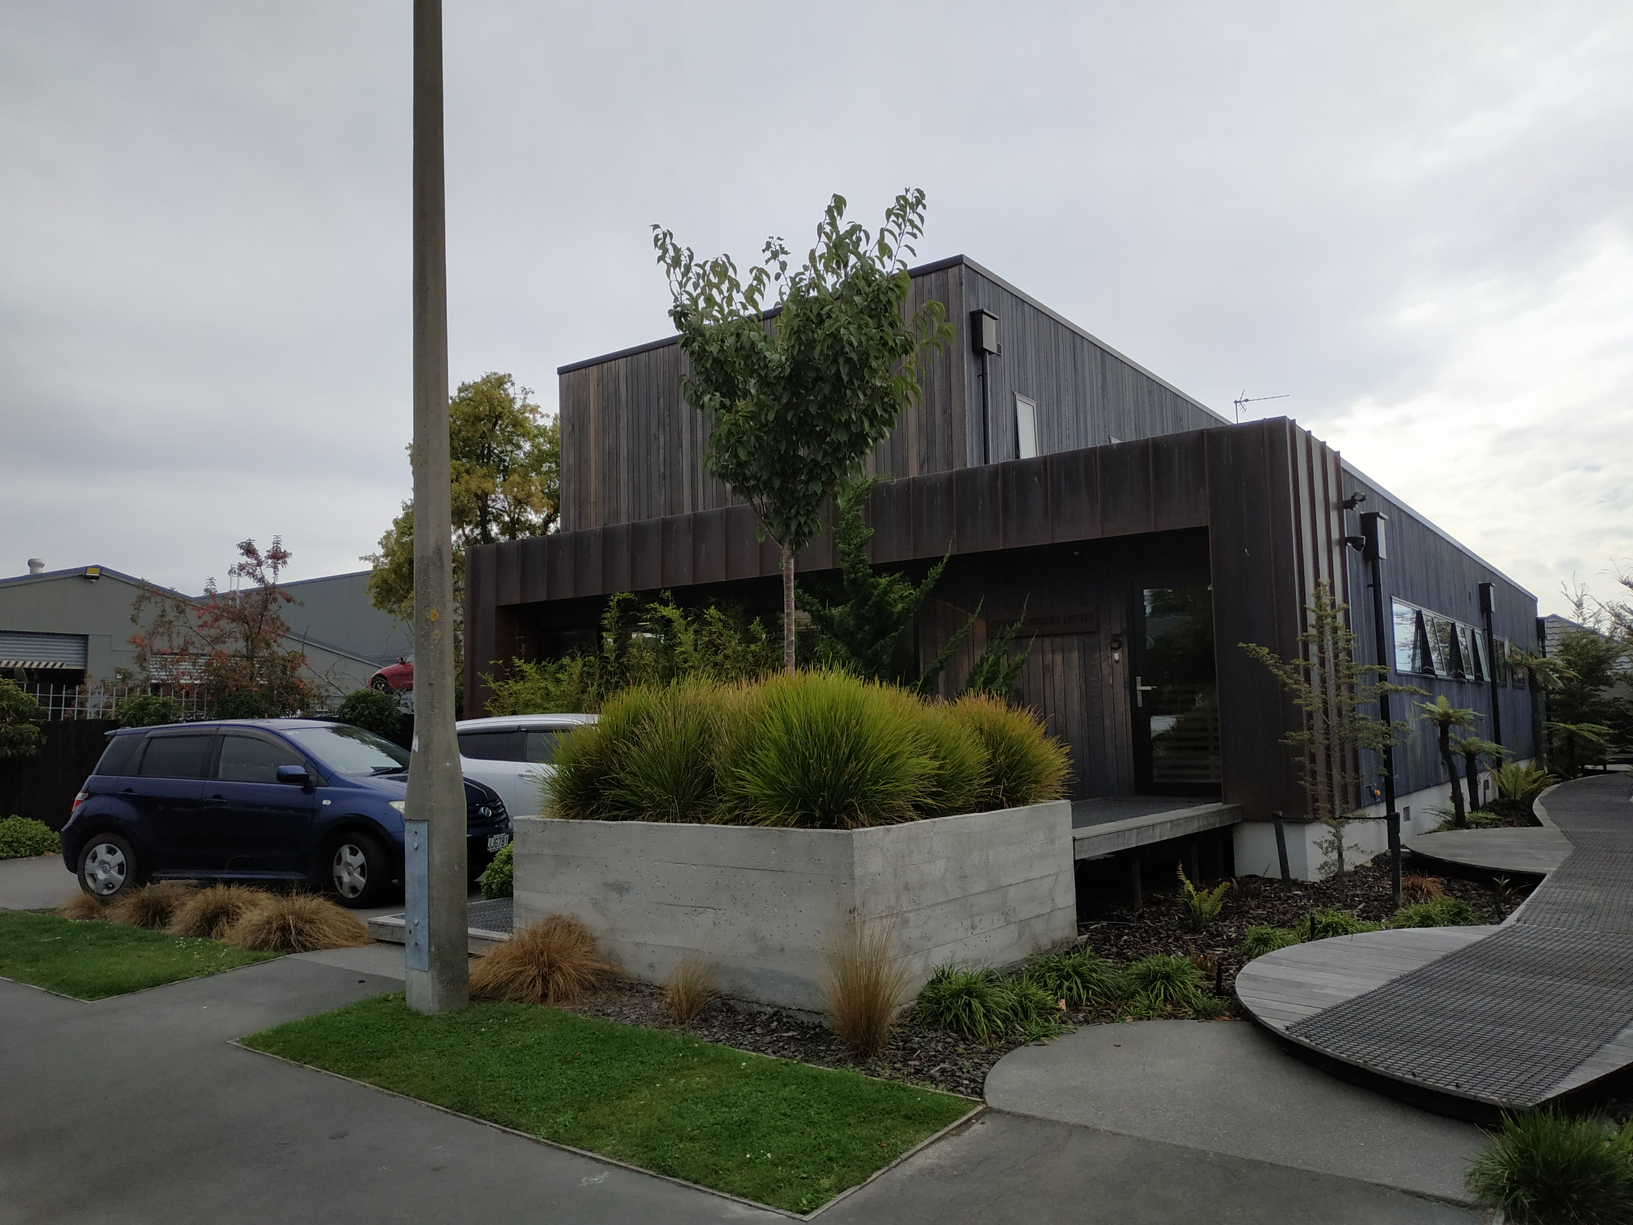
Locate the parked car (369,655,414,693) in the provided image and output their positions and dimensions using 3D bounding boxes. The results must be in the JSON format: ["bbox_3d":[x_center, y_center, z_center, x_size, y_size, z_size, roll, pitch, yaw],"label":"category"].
[{"bbox_3d":[-12.350,1.957,36.220,4.250,1.320,1.760,-3,-6,21],"label":"parked car"}]

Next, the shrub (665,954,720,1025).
[{"bbox_3d":[-0.637,1.832,5.625,0.270,0.350,0.270,-1,-5,0],"label":"shrub"}]

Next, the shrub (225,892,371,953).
[{"bbox_3d":[-3.500,2.074,7.651,0.950,0.330,0.880,-5,-7,38],"label":"shrub"}]

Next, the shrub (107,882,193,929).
[{"bbox_3d":[-5.032,2.169,8.547,0.700,0.323,0.680,3,-6,-30],"label":"shrub"}]

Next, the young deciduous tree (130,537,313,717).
[{"bbox_3d":[-7.920,0.715,15.100,2.450,3.400,2.200,2,-6,-28],"label":"young deciduous tree"}]

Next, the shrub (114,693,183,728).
[{"bbox_3d":[-7.961,1.310,13.446,0.800,0.800,0.800,-5,-7,38],"label":"shrub"}]

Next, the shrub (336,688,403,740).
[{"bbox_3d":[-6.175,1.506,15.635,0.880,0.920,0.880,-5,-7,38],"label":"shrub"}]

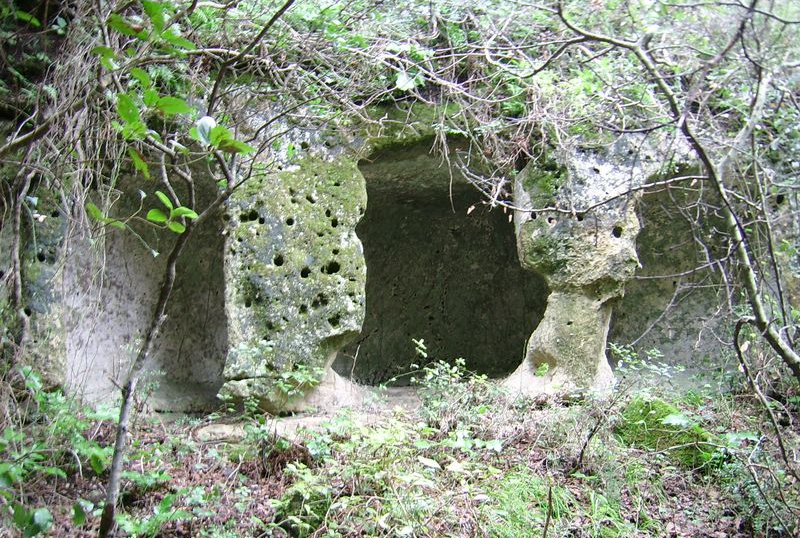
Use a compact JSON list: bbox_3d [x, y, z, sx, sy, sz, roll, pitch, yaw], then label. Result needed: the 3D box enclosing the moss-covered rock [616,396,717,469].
[{"bbox_3d":[1.697,1.041,5.150,0.630,0.420,0.500,-1,-3,14],"label":"moss-covered rock"}]

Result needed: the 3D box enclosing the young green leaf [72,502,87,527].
[{"bbox_3d":[-1.189,0.910,3.000,0.052,0.096,0.040,0,-2,0],"label":"young green leaf"}]

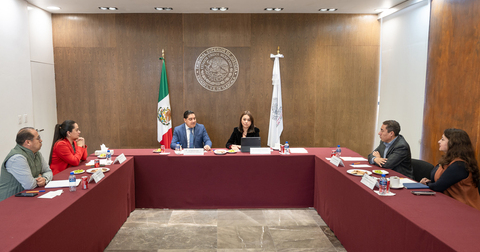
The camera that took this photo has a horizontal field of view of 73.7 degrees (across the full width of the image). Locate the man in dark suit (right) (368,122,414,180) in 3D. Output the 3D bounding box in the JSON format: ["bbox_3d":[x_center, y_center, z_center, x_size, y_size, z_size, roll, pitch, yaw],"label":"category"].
[{"bbox_3d":[1.750,0.580,3.761,0.760,1.300,0.560,0,6,2],"label":"man in dark suit (right)"}]

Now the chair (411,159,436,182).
[{"bbox_3d":[1.930,0.813,3.745,0.560,0.850,0.500,0,6,0],"label":"chair"}]

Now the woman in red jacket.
[{"bbox_3d":[-1.940,0.584,3.772,0.760,1.290,0.480,-1,6,-6],"label":"woman in red jacket"}]

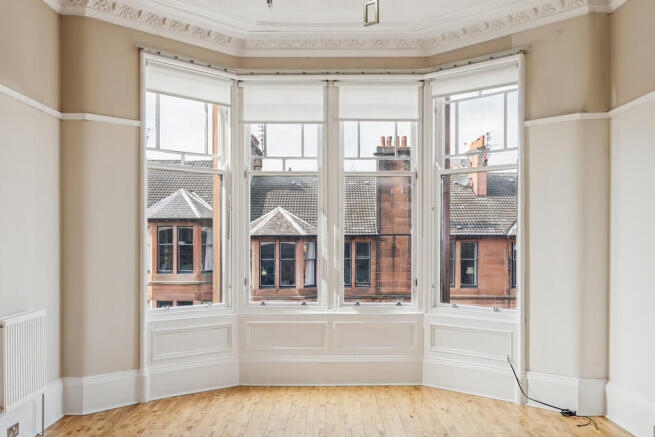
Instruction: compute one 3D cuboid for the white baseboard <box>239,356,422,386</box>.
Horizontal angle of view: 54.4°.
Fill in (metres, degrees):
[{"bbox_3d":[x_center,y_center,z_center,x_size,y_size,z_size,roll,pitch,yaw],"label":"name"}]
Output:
[{"bbox_3d":[0.033,1.421,5.930,1.720,0.275,0.050,0,-1,0],"label":"white baseboard"}]

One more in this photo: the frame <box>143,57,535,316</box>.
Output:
[{"bbox_3d":[0.045,-0.235,5.620,3.140,2.240,0.760,0,-1,0],"label":"frame"}]

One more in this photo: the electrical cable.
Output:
[{"bbox_3d":[1.779,1.335,4.975,0.228,0.385,0.882,1,-1,-32],"label":"electrical cable"}]

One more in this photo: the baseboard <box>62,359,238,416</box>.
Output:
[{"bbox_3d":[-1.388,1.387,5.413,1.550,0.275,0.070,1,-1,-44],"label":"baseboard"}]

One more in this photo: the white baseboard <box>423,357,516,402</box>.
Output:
[{"bbox_3d":[1.231,1.405,5.600,0.950,0.275,0.050,-1,-1,44],"label":"white baseboard"}]

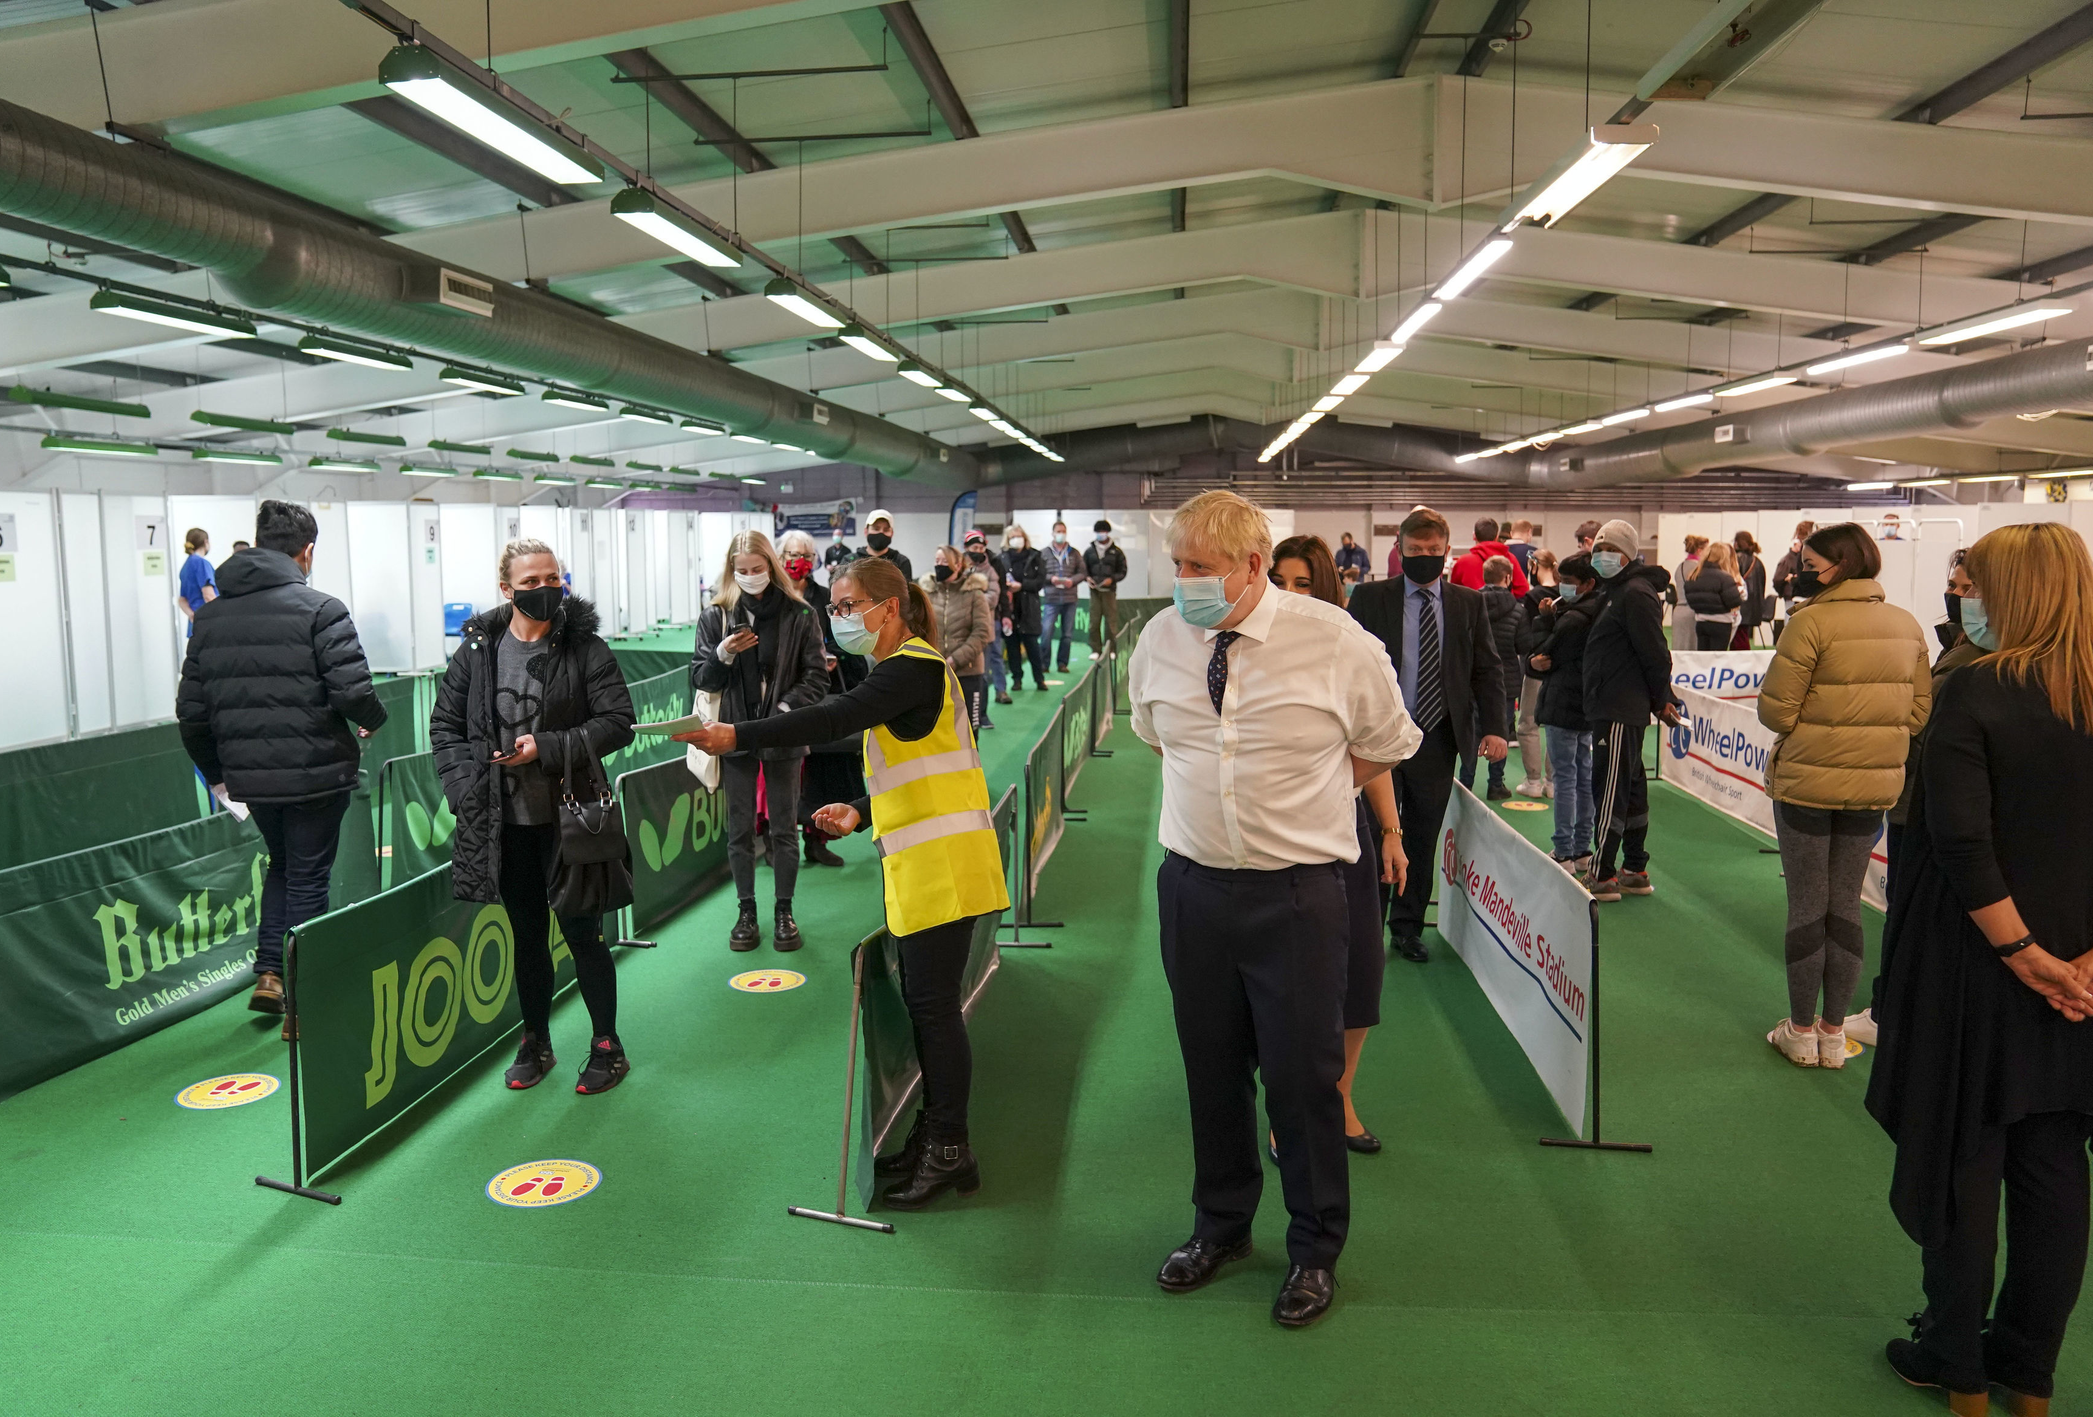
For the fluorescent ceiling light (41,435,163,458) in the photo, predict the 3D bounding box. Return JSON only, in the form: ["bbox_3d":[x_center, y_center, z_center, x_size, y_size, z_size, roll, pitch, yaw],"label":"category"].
[{"bbox_3d":[-10.027,-2.782,15.645,0.220,0.130,1.530,1,7,5],"label":"fluorescent ceiling light"}]

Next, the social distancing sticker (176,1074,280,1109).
[{"bbox_3d":[-2.490,1.163,4.489,0.310,0.005,0.310,1,7,5],"label":"social distancing sticker"}]

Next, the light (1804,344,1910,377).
[{"bbox_3d":[8.115,-3.511,14.872,0.280,0.100,1.850,0,7,5],"label":"light"}]

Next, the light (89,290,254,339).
[{"bbox_3d":[-6.376,-2.895,10.863,0.220,0.140,1.550,0,7,5],"label":"light"}]

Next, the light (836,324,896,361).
[{"bbox_3d":[-1.465,-3.060,12.310,0.220,0.130,1.540,1,7,5],"label":"light"}]

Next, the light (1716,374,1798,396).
[{"bbox_3d":[7.537,-3.451,15.679,0.270,0.100,1.840,1,7,5],"label":"light"}]

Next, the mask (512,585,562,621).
[{"bbox_3d":[-1.505,-0.312,4.364,0.140,0.110,0.085,-5,12,-38],"label":"mask"}]

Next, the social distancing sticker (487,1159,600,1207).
[{"bbox_3d":[-1.321,1.246,3.876,0.300,0.004,0.300,0,7,0],"label":"social distancing sticker"}]

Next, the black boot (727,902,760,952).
[{"bbox_3d":[-1.250,0.890,6.170,0.120,0.165,0.280,0,7,-2],"label":"black boot"}]

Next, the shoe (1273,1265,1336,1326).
[{"bbox_3d":[0.595,1.261,3.308,0.110,0.110,0.300,3,7,24],"label":"shoe"}]

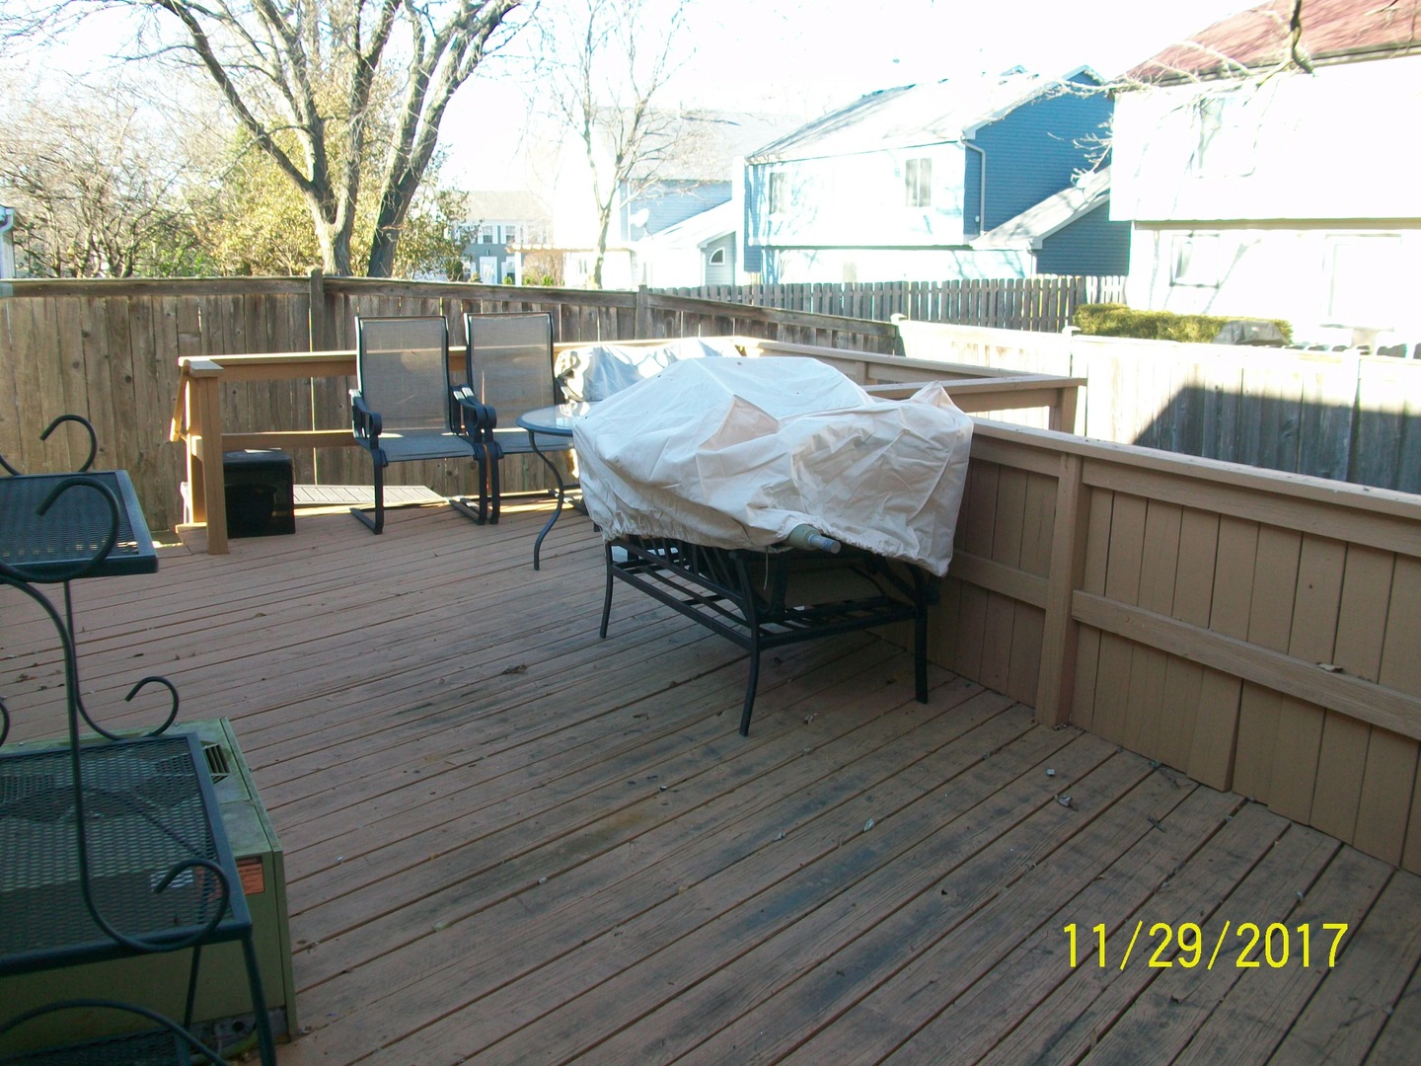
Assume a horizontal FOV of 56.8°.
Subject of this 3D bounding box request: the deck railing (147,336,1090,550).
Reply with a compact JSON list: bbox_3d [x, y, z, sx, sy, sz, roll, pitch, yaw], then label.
[{"bbox_3d":[-0.579,-0.462,7.165,4.100,0.950,3.150,-6,14,-32],"label":"deck railing"}]

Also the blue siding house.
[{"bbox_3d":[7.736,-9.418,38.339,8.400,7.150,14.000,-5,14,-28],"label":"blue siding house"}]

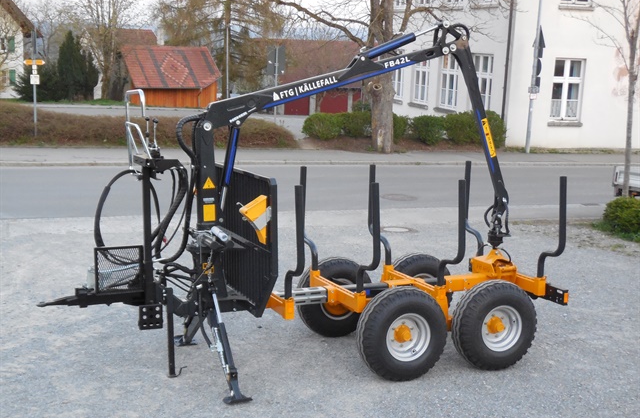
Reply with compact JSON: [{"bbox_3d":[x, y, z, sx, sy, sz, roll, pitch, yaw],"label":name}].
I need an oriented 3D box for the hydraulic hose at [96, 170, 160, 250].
[{"bbox_3d":[-1.614,-0.005,7.163,0.494,0.656,0.220,-2,8,-23],"label":"hydraulic hose"}]

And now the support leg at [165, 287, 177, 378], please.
[{"bbox_3d":[-1.312,1.097,7.529,0.085,0.800,0.075,-2,8,-23],"label":"support leg"}]

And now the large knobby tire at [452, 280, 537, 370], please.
[{"bbox_3d":[1.635,1.085,7.950,0.824,0.824,0.275,-2,8,-23],"label":"large knobby tire"}]

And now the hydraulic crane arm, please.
[{"bbox_3d":[0.480,-0.668,8.012,3.237,2.210,0.280,-2,8,-23],"label":"hydraulic crane arm"}]

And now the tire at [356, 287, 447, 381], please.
[{"bbox_3d":[0.734,1.119,7.572,0.824,0.824,0.275,-2,8,-23],"label":"tire"}]

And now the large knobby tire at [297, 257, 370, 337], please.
[{"bbox_3d":[0.164,0.925,8.915,0.824,0.824,0.275,-2,8,-23],"label":"large knobby tire"}]

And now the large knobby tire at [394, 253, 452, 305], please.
[{"bbox_3d":[1.065,0.890,9.293,0.824,0.824,0.275,-2,8,-23],"label":"large knobby tire"}]

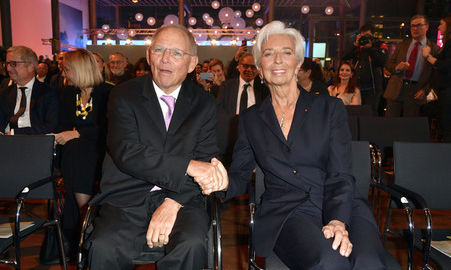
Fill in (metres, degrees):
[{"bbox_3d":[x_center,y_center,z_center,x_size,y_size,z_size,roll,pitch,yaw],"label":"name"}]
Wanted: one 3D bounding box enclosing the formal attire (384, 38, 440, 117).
[{"bbox_3d":[1.908,-0.272,3.718,0.600,1.477,0.380,6,11,28],"label":"formal attire"}]

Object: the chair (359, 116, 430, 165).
[{"bbox_3d":[1.210,0.342,2.318,0.570,0.860,0.580,0,10,0],"label":"chair"}]

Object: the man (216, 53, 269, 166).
[{"bbox_3d":[0.180,-0.013,2.989,0.550,1.360,0.700,0,10,0],"label":"man"}]

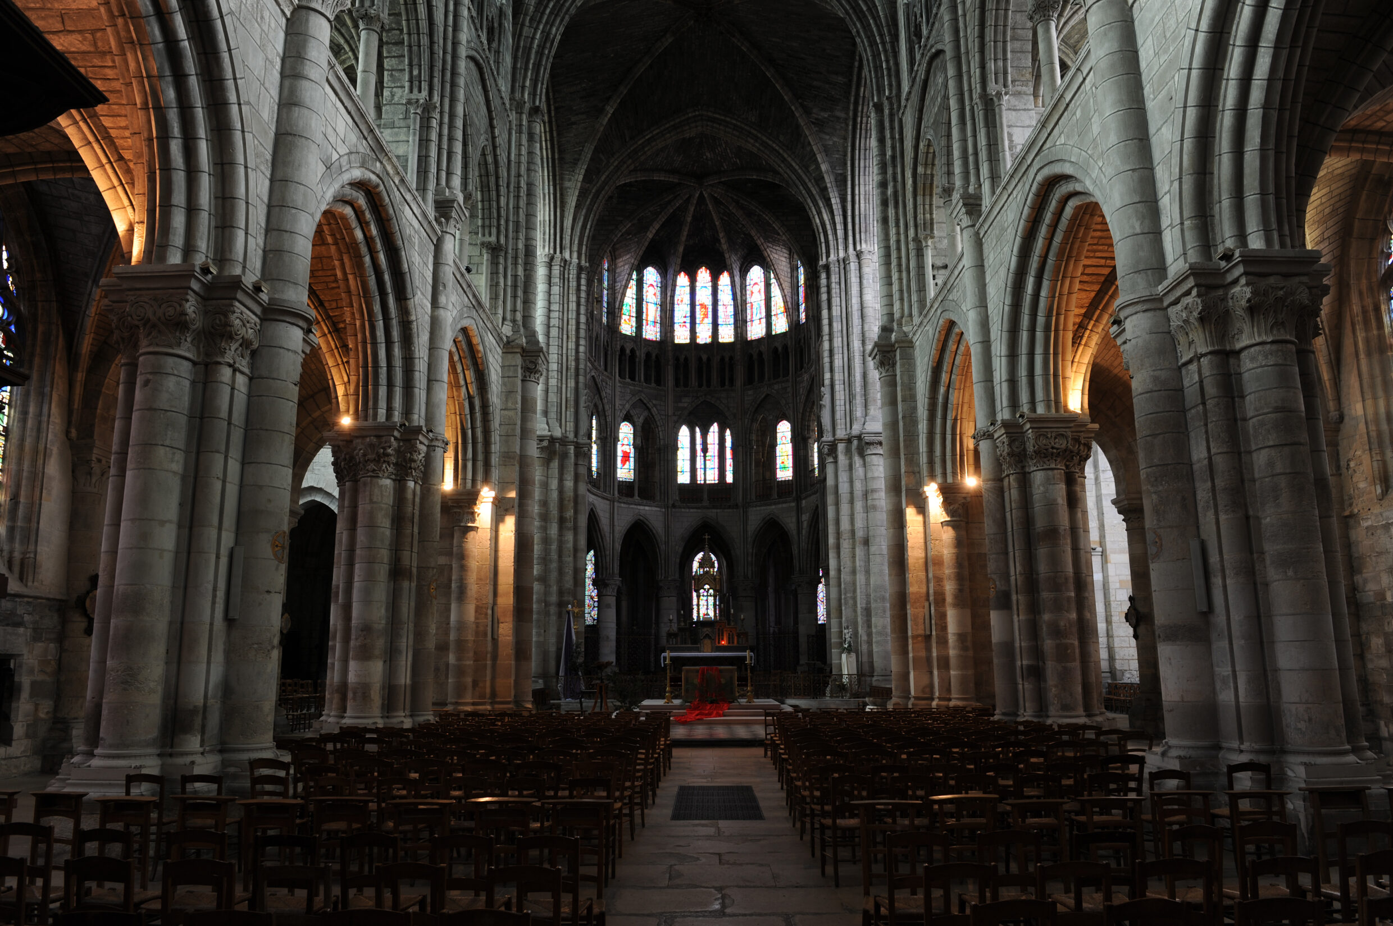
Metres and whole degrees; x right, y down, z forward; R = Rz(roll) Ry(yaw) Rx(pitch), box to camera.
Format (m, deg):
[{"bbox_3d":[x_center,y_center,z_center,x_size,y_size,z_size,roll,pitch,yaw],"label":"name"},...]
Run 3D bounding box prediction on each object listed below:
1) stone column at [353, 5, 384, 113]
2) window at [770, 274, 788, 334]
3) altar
[{"bbox_3d":[-5.408,-6.355,15.255,0.400,2.570,0.400,-1,-12,1],"label":"stone column"},{"bbox_3d":[4.134,-8.063,45.940,0.950,3.430,0.200,-7,-13,30],"label":"window"},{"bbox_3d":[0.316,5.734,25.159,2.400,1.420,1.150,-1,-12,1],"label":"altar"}]

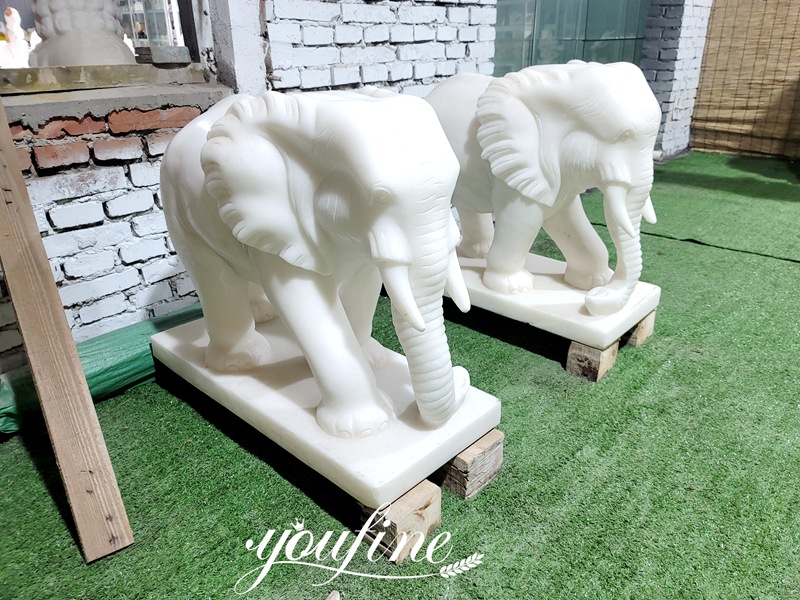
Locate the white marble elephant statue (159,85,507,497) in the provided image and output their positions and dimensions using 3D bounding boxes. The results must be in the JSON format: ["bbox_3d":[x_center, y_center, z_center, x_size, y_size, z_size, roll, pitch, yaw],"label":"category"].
[{"bbox_3d":[-0.200,-0.102,1.148,0.773,0.620,0.345,20,32,39],"label":"white marble elephant statue"}]

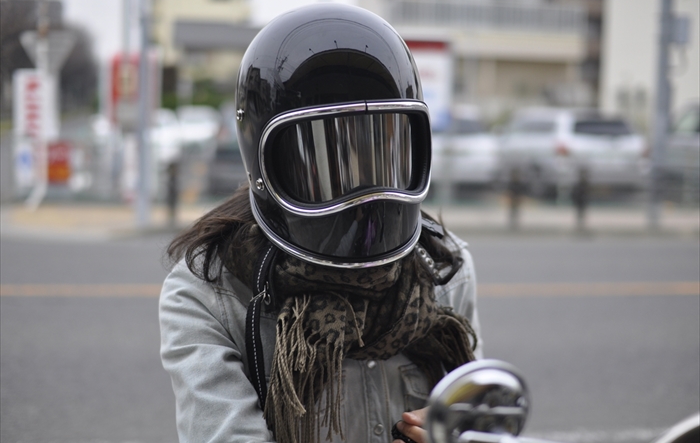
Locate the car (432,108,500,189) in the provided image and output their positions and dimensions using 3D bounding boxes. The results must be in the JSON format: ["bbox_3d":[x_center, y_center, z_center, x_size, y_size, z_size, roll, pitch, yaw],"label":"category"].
[{"bbox_3d":[1.770,-1.466,18.155,1.700,1.580,4.300,0,7,-3],"label":"car"}]

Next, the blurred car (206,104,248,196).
[{"bbox_3d":[-1.820,-1.501,18.151,1.700,1.650,4.200,0,7,-3],"label":"blurred car"}]

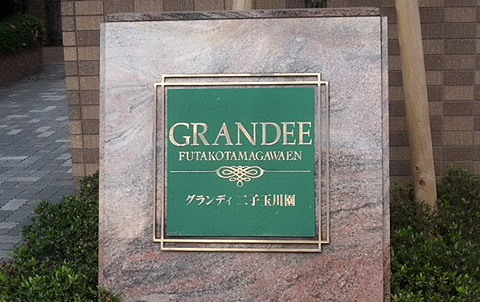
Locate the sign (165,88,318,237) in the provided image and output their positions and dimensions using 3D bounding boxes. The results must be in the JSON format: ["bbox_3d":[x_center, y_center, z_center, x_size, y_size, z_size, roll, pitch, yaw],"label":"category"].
[{"bbox_3d":[0.002,0.037,2.666,0.500,0.500,0.020,0,-4,6],"label":"sign"}]

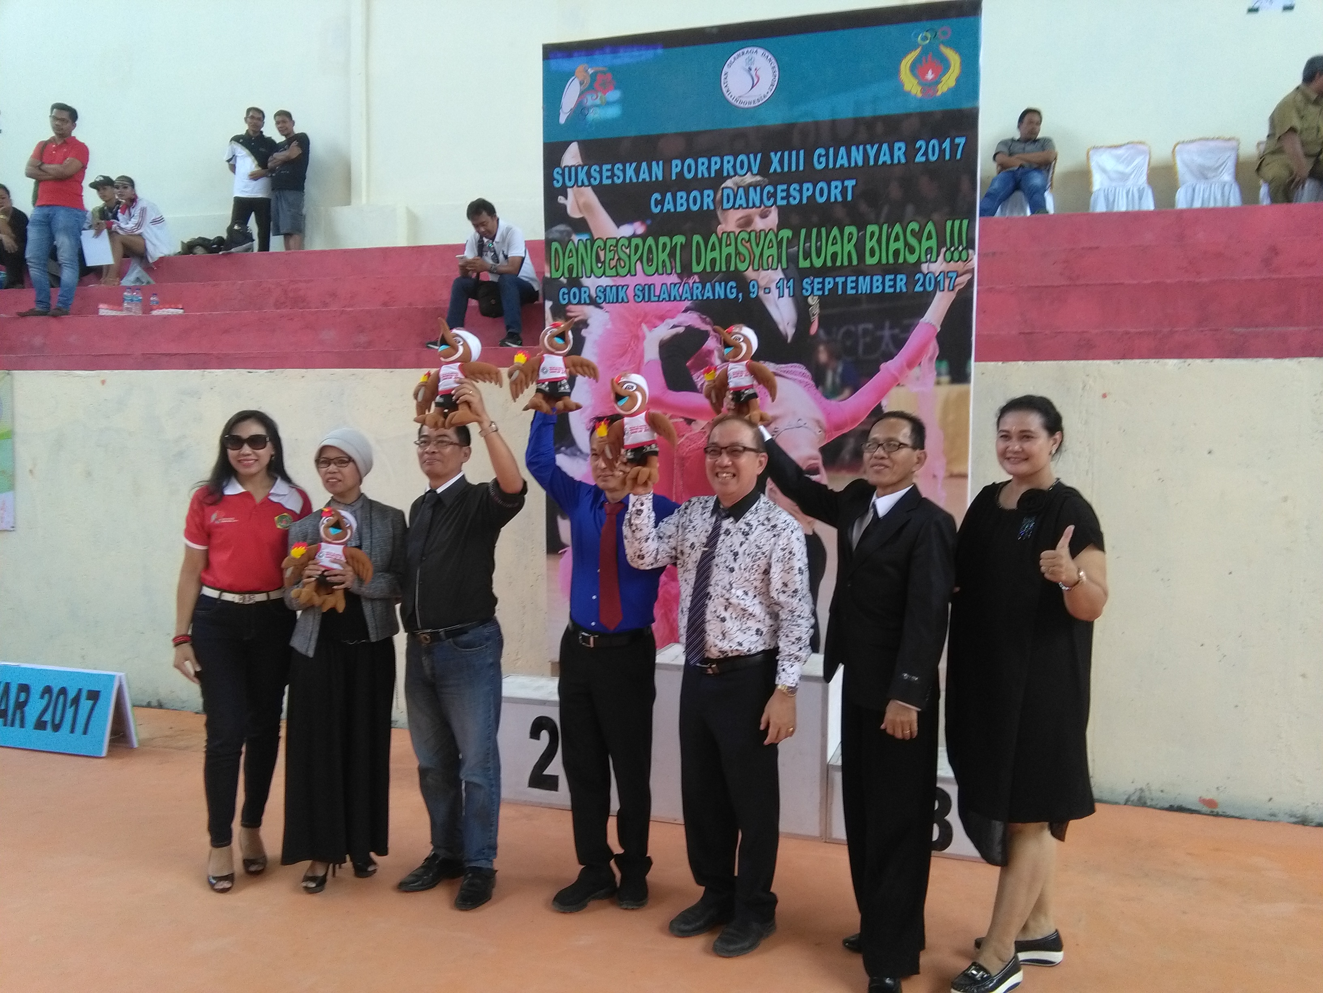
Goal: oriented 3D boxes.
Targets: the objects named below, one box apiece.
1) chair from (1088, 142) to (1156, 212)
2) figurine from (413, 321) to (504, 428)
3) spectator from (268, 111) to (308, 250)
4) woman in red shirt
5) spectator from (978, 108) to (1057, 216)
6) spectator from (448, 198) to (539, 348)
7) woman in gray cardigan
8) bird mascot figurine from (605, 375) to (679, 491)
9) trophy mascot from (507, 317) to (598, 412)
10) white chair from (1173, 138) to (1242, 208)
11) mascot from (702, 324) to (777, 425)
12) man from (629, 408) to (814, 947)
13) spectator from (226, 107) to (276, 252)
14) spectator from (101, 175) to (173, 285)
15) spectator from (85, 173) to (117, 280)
[{"bbox_3d":[3.814,-2.556,8.865,0.480,0.890,0.500,1,2,17],"label":"chair"},{"bbox_3d":[-0.671,-0.403,3.520,0.300,0.355,0.200,1,3,14],"label":"figurine"},{"bbox_3d":[-3.767,-3.072,10.846,0.460,1.650,0.340,2,4,24],"label":"spectator"},{"bbox_3d":[-1.490,0.527,3.824,0.480,1.660,0.340,0,2,-18],"label":"woman in red shirt"},{"bbox_3d":[2.964,-2.720,8.910,0.580,1.180,0.850,2,2,19],"label":"spectator"},{"bbox_3d":[-1.173,-1.488,7.160,0.560,1.038,0.750,2,3,22],"label":"spectator"},{"bbox_3d":[-1.127,0.563,3.796,0.450,1.600,0.400,0,2,-7],"label":"woman in gray cardigan"},{"bbox_3d":[-0.067,-0.197,3.220,0.240,0.350,0.190,1,3,15],"label":"bird mascot figurine"},{"bbox_3d":[-0.358,-0.427,3.550,0.310,0.315,0.200,0,3,-6],"label":"trophy mascot"},{"bbox_3d":[4.426,-2.541,8.679,0.480,0.890,0.500,1,2,17],"label":"white chair"},{"bbox_3d":[0.265,-0.415,3.630,0.260,0.340,0.180,-4,3,27],"label":"mascot"},{"bbox_3d":[0.188,0.576,3.441,0.600,1.680,0.440,2,4,24],"label":"man"},{"bbox_3d":[-4.204,-3.137,10.979,0.480,1.660,0.340,0,2,-14],"label":"spectator"},{"bbox_3d":[-4.744,-2.360,9.637,0.480,1.072,0.720,2,4,24],"label":"spectator"},{"bbox_3d":[-5.054,-2.373,9.732,0.460,1.084,0.700,2,3,22],"label":"spectator"}]

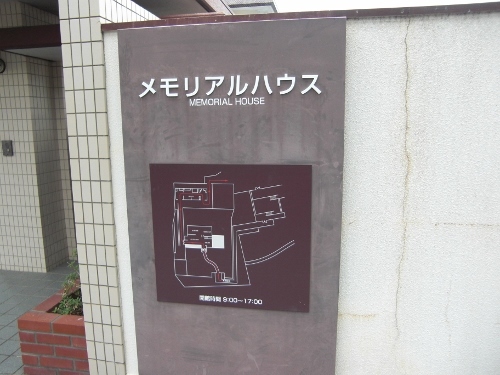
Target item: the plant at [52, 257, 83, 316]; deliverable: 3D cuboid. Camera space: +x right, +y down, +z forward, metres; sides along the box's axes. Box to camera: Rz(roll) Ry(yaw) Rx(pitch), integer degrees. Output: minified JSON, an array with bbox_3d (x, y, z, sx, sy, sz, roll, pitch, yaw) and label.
[{"bbox_3d":[-1.099,0.601,2.538,0.260,0.310,0.290,1,10,10],"label":"plant"}]

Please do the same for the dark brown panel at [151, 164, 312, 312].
[{"bbox_3d":[-0.091,0.218,1.759,0.700,0.640,0.020,1,10,10],"label":"dark brown panel"}]

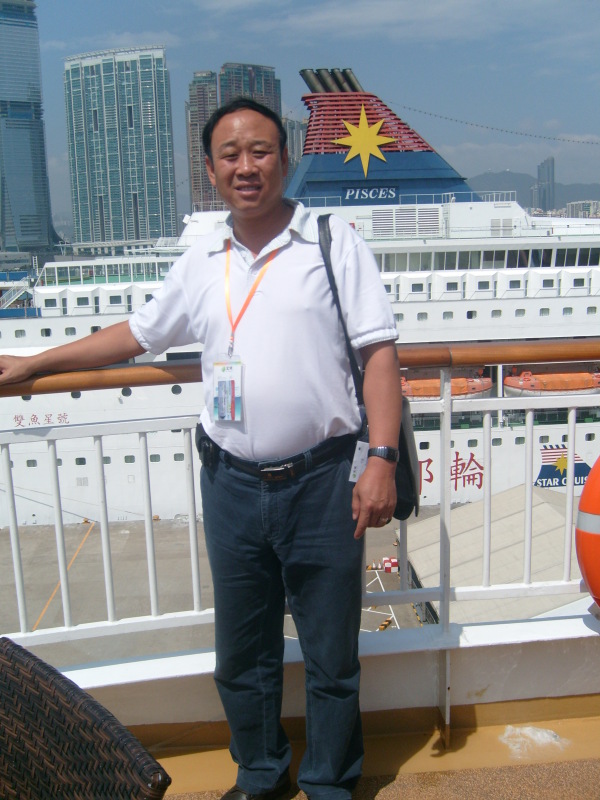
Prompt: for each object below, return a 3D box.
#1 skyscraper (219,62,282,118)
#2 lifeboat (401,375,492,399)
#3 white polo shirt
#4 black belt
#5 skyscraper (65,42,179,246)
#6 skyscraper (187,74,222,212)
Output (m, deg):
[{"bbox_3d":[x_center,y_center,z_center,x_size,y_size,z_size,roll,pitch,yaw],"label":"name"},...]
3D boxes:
[{"bbox_3d":[-59.420,-292.902,1021.705,72.000,240.000,34.000,-8,12,-29],"label":"skyscraper"},{"bbox_3d":[11.848,-0.637,71.732,10.000,2.600,3.200,-3,11,-5],"label":"lifeboat"},{"bbox_3d":[-0.082,-0.159,1.832,0.590,0.570,0.320,-1,11,5],"label":"white polo shirt"},{"bbox_3d":[-0.051,0.113,1.874,0.365,0.075,0.290,-2,11,0],"label":"black belt"},{"bbox_3d":[-214.254,-283.196,981.043,132.000,248.000,36.000,2,11,19],"label":"skyscraper"},{"bbox_3d":[-117.023,-289.212,1022.792,36.000,236.000,36.000,-4,11,-10],"label":"skyscraper"}]

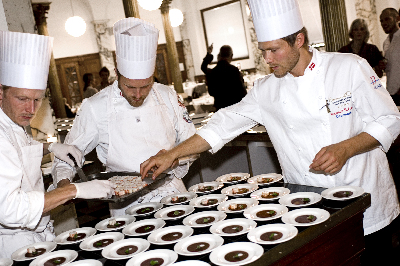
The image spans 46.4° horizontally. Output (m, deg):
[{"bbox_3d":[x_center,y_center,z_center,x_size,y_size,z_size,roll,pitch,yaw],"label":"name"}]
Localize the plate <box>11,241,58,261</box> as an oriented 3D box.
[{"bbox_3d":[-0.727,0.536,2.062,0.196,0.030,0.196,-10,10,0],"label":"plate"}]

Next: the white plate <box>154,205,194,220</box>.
[{"bbox_3d":[-0.120,0.389,2.218,0.195,0.027,0.195,-9,10,2],"label":"white plate"}]

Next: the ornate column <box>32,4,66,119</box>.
[{"bbox_3d":[-3.383,-1.306,10.800,0.550,3.324,0.550,-10,10,0],"label":"ornate column"}]

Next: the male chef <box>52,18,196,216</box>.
[{"bbox_3d":[-0.363,0.380,2.470,0.720,1.875,0.520,-11,10,-7],"label":"male chef"}]

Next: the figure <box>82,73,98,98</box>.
[{"bbox_3d":[-1.666,-0.179,7.634,0.300,1.600,0.450,-8,10,8],"label":"figure"}]

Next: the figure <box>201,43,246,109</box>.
[{"bbox_3d":[0.449,-0.331,6.135,0.560,1.745,0.420,-11,10,-6],"label":"figure"}]

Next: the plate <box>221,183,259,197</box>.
[{"bbox_3d":[0.206,0.304,2.398,0.195,0.027,0.195,-9,10,2],"label":"plate"}]

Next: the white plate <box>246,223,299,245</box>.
[{"bbox_3d":[0.287,0.406,1.821,0.196,0.030,0.196,-9,10,2],"label":"white plate"}]

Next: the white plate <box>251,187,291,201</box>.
[{"bbox_3d":[0.343,0.305,2.265,0.195,0.027,0.195,-9,10,2],"label":"white plate"}]

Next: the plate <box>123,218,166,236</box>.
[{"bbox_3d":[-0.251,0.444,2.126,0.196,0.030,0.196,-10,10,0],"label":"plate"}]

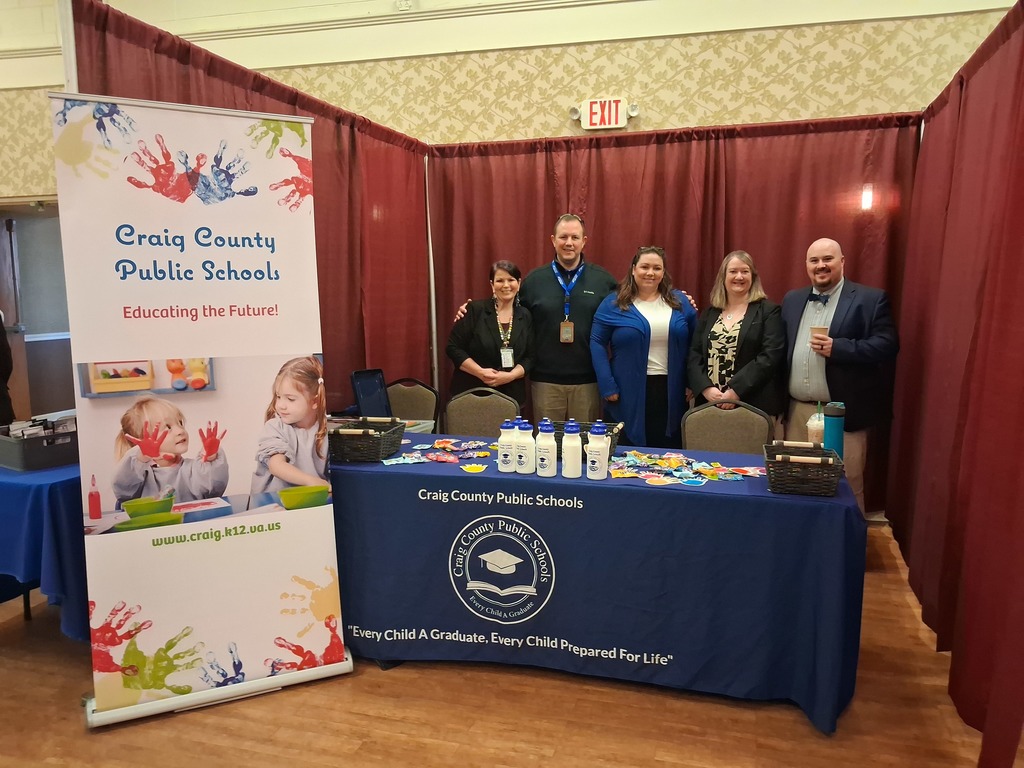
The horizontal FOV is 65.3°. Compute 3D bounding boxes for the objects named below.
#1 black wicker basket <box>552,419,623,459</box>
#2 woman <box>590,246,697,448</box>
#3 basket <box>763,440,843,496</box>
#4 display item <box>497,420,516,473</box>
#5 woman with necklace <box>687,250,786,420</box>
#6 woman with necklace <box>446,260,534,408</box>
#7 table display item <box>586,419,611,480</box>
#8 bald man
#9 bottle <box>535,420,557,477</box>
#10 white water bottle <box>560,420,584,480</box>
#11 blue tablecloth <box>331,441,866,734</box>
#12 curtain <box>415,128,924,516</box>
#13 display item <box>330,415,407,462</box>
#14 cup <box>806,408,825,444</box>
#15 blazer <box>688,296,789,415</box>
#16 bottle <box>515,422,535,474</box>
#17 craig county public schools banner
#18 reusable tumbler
[{"bbox_3d":[0.285,0.231,3.312,0.290,0.130,0.240,2,7,15],"label":"black wicker basket"},{"bbox_3d":[0.688,0.119,4.229,0.550,1.670,0.370,-1,7,-3],"label":"woman"},{"bbox_3d":[1.009,0.296,2.786,0.245,0.134,0.294,2,7,15],"label":"basket"},{"bbox_3d":[-0.018,0.233,3.075,0.074,0.200,0.074,0,7,5],"label":"display item"},{"bbox_3d":[1.141,0.152,4.070,0.480,1.635,0.350,2,7,18],"label":"woman with necklace"},{"bbox_3d":[-0.118,0.121,4.535,0.480,1.605,0.330,-1,7,-7],"label":"woman with necklace"},{"bbox_3d":[0.317,0.248,2.941,0.074,0.200,0.074,3,8,26],"label":"table display item"},{"bbox_3d":[1.676,0.109,4.113,0.580,1.686,0.390,5,9,37],"label":"bald man"},{"bbox_3d":[0.134,0.251,3.053,0.074,0.200,0.074,2,7,17],"label":"bottle"},{"bbox_3d":[0.228,0.252,3.034,0.074,0.200,0.074,2,7,17],"label":"white water bottle"},{"bbox_3d":[0.132,0.690,3.354,2.420,0.750,0.860,2,7,17],"label":"blue tablecloth"},{"bbox_3d":[0.890,-0.370,5.159,3.020,2.400,0.120,2,7,17],"label":"curtain"},{"bbox_3d":[-0.605,0.237,3.353,0.245,0.134,0.294,1,7,10],"label":"display item"},{"bbox_3d":[1.193,0.217,3.092,0.098,0.215,0.098,2,7,21],"label":"cup"},{"bbox_3d":[1.139,-0.126,4.037,0.480,0.618,0.320,2,7,18],"label":"blazer"},{"bbox_3d":[0.052,0.245,3.104,0.074,0.200,0.074,2,7,17],"label":"bottle"},{"bbox_3d":[-1.085,0.064,2.864,0.890,2.100,0.190,-4,3,-26],"label":"craig county public schools banner"},{"bbox_3d":[1.213,0.209,3.000,0.075,0.254,0.075,2,7,22],"label":"reusable tumbler"}]

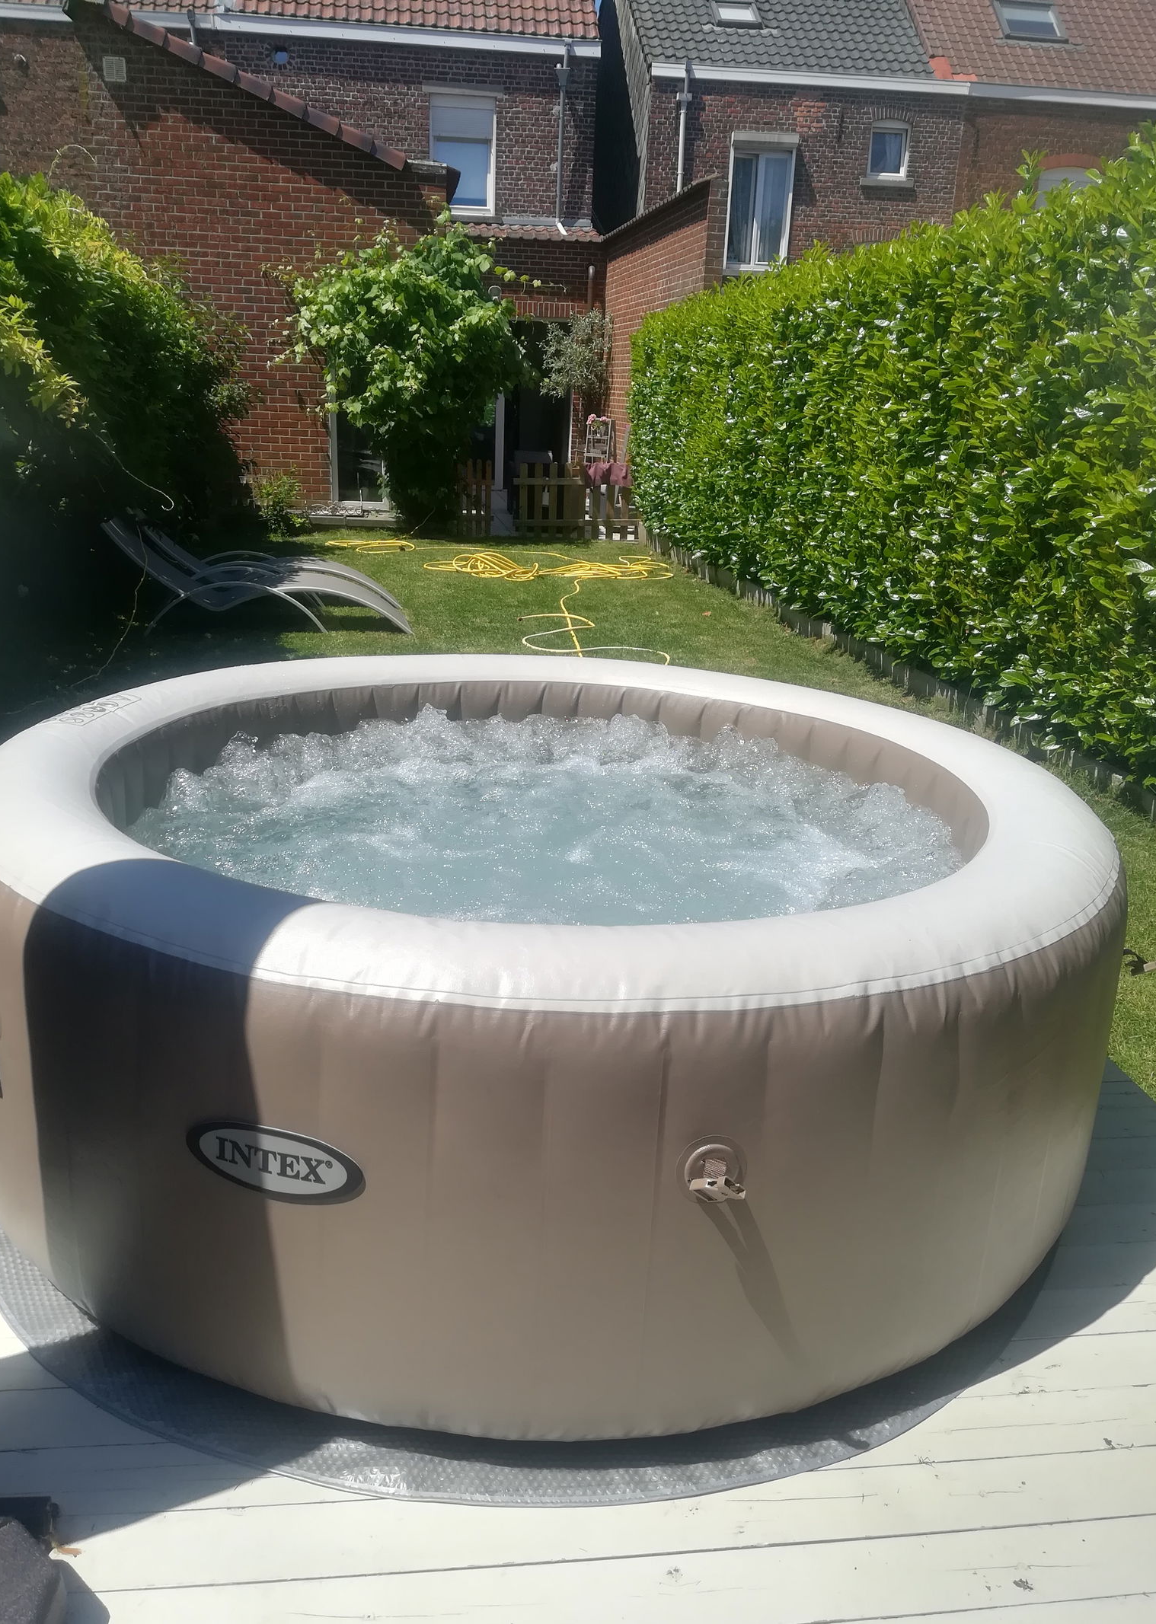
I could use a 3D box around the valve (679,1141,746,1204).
[{"bbox_3d":[0.157,0.417,1.415,0.078,0.076,0.045,-1,18,-12],"label":"valve"}]

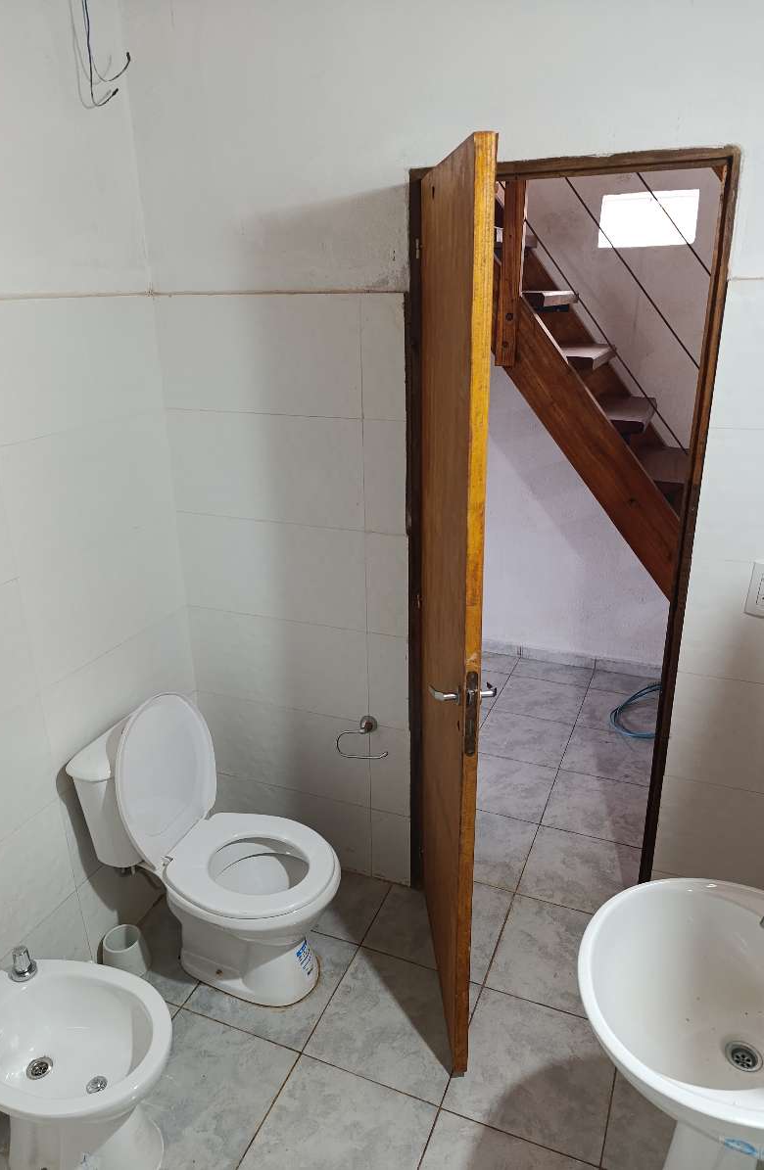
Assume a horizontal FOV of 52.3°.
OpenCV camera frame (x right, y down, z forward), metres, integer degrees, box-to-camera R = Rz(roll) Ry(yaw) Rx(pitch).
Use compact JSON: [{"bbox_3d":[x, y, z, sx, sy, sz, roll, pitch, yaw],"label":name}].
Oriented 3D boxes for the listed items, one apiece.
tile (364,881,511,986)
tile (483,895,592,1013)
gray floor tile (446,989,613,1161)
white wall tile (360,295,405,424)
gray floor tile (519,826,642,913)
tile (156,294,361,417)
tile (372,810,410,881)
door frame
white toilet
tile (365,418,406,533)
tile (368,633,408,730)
[{"bbox_3d":[0.181,1.007,2.337,0.361,0.010,0.361,7,22,21],"label":"tile"},{"bbox_3d":[0.515,1.054,2.212,0.363,0.010,0.368,7,22,21],"label":"tile"},{"bbox_3d":[0.371,1.163,1.881,0.360,0.010,0.364,7,22,22],"label":"gray floor tile"},{"bbox_3d":[0.007,-0.561,1.937,0.122,0.298,0.010,7,22,21],"label":"white wall tile"},{"bbox_3d":[0.655,0.931,2.522,0.361,0.010,0.361,7,22,21],"label":"gray floor tile"},{"bbox_3d":[-0.335,-0.605,2.056,0.607,0.298,0.010,7,21,20],"label":"tile"},{"bbox_3d":[0.032,0.819,2.437,0.120,0.267,0.010,7,21,20],"label":"tile"},{"bbox_3d":[0.416,0.029,2.034,0.697,2.012,0.100,7,21,20],"label":"door frame"},{"bbox_3d":[-0.402,0.691,2.061,0.650,0.800,0.420,8,22,23],"label":"white toilet"},{"bbox_3d":[0.011,-0.286,2.033,0.122,0.298,0.010,7,21,20],"label":"tile"},{"bbox_3d":[0.020,0.280,2.250,0.122,0.298,0.010,7,22,21],"label":"tile"}]

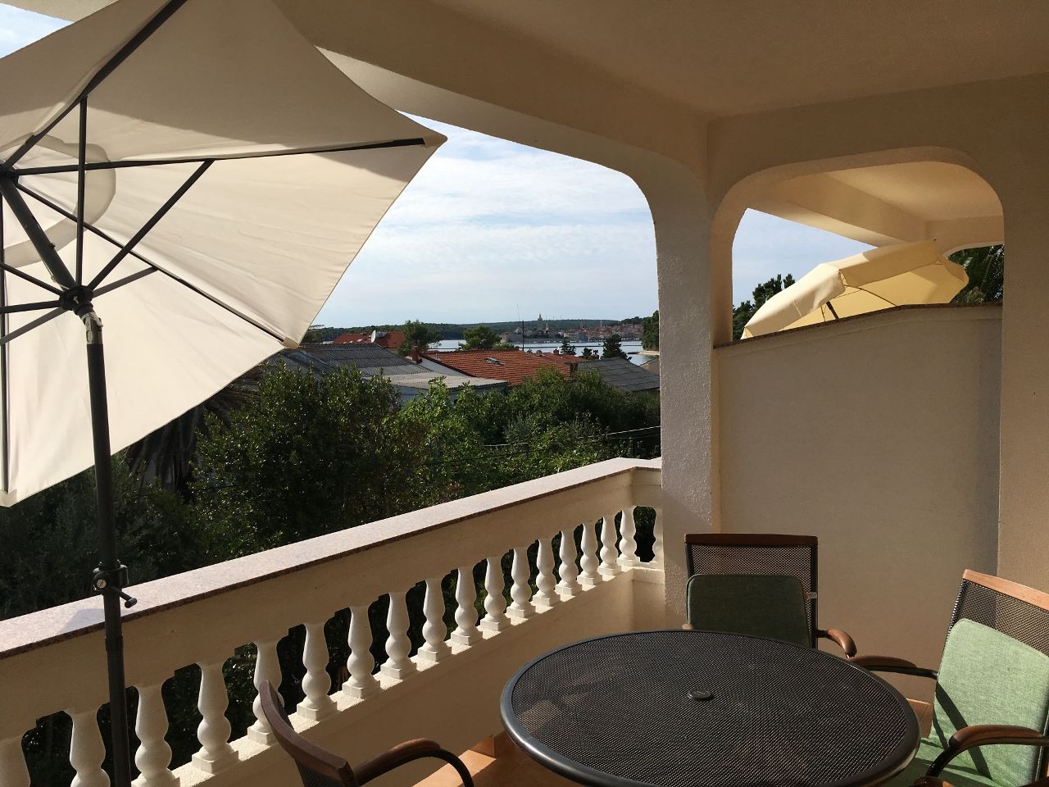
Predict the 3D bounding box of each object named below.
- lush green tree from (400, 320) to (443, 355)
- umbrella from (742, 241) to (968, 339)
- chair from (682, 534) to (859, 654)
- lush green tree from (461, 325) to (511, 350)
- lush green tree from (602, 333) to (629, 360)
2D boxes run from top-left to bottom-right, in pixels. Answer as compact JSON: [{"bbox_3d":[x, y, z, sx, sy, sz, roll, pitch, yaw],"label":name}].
[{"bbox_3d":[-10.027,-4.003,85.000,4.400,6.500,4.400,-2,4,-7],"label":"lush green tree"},{"bbox_3d":[2.399,0.023,6.696,1.750,2.200,1.880,2,5,35],"label":"umbrella"},{"bbox_3d":[0.701,0.966,2.662,0.600,0.940,0.640,0,4,13],"label":"chair"},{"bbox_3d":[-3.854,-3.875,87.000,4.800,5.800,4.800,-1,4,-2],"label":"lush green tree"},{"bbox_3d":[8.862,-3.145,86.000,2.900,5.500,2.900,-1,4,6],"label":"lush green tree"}]

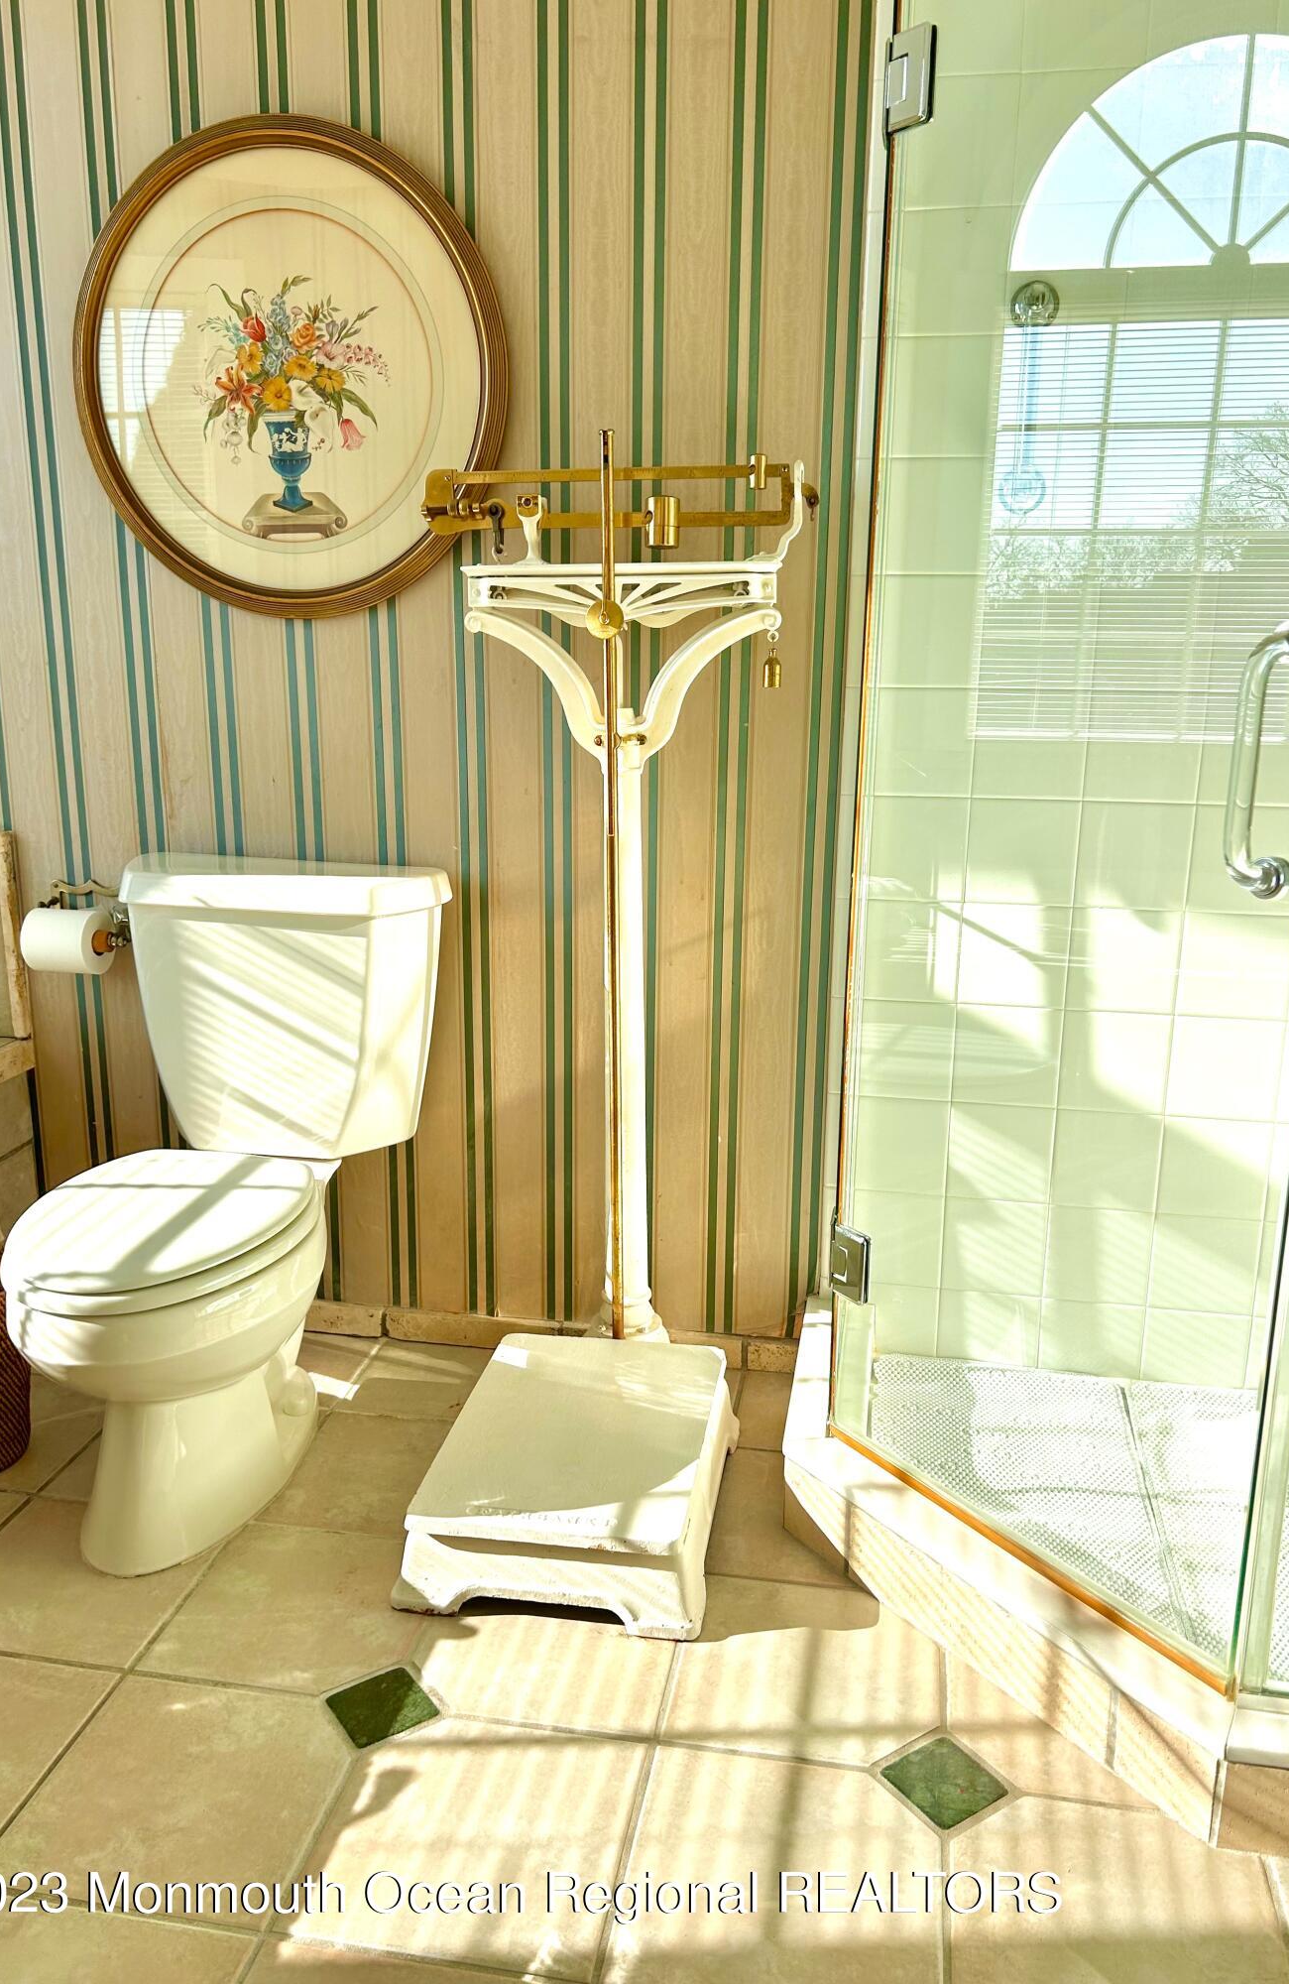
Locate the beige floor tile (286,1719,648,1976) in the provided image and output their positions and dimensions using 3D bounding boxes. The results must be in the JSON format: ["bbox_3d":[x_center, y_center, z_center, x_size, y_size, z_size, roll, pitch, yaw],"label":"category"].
[{"bbox_3d":[-0.167,0.837,1.479,0.297,0.010,0.297,3,14,10],"label":"beige floor tile"}]

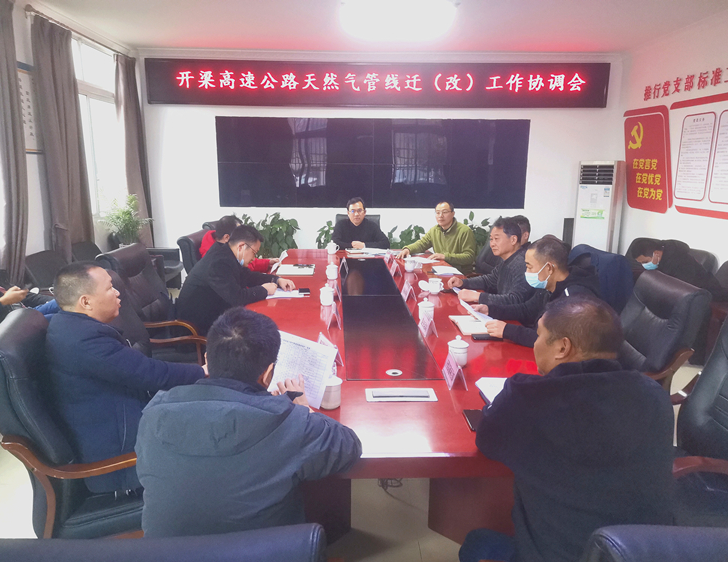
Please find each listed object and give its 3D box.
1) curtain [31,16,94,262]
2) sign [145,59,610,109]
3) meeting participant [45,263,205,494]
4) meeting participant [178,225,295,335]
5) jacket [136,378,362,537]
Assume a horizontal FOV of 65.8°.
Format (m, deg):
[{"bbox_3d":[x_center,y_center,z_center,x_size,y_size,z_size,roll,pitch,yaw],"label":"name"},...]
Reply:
[{"bbox_3d":[-2.884,-1.061,5.535,0.170,2.650,0.630,0,12,0],"label":"curtain"},{"bbox_3d":[0.136,-2.529,7.246,5.970,0.580,0.120,0,12,0],"label":"sign"},{"bbox_3d":[-0.873,0.578,2.100,0.700,1.280,0.560,-1,12,-8],"label":"meeting participant"},{"bbox_3d":[-0.781,0.245,3.567,0.800,1.220,0.560,0,12,-2],"label":"meeting participant"},{"bbox_3d":[-0.283,0.509,1.495,0.580,0.640,0.500,2,12,7],"label":"jacket"}]

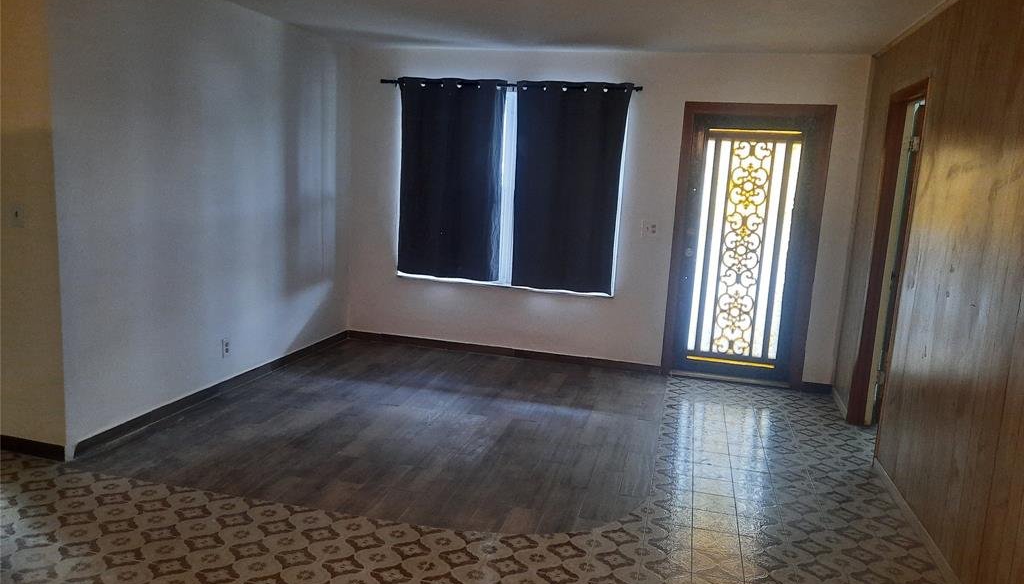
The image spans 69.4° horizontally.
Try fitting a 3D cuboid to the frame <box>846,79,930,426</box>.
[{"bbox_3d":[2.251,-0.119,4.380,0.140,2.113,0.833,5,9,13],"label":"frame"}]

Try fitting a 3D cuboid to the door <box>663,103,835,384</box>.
[{"bbox_3d":[1.762,-0.342,5.615,1.054,2.106,0.100,5,9,13],"label":"door"}]

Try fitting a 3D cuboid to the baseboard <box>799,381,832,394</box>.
[{"bbox_3d":[2.309,0.720,5.598,0.215,0.077,0.018,5,9,13],"label":"baseboard"}]

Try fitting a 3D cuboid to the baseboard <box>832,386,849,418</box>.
[{"bbox_3d":[2.321,0.777,5.269,0.018,0.070,0.653,5,9,13],"label":"baseboard"}]

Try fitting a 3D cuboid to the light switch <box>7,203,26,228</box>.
[{"bbox_3d":[-2.344,-0.360,3.502,0.082,0.113,0.015,5,9,13],"label":"light switch"}]

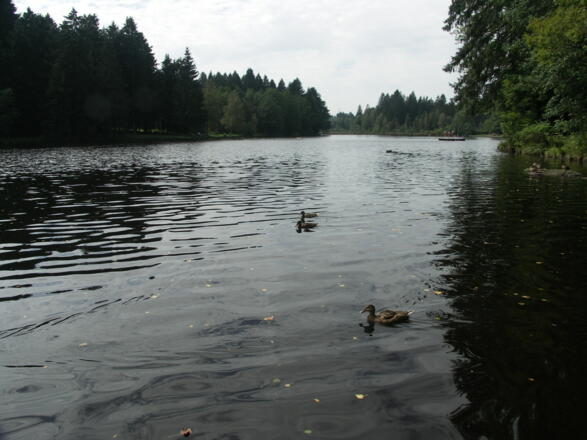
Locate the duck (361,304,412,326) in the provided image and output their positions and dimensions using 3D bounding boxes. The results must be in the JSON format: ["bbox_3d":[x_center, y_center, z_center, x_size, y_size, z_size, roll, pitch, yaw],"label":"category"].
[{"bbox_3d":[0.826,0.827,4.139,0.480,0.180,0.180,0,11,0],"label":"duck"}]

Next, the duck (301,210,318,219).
[{"bbox_3d":[0.334,-0.093,9.169,0.430,0.165,0.170,0,11,0],"label":"duck"}]

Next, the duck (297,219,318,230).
[{"bbox_3d":[0.239,0.095,8.211,0.460,0.165,0.170,-2,11,-10],"label":"duck"}]

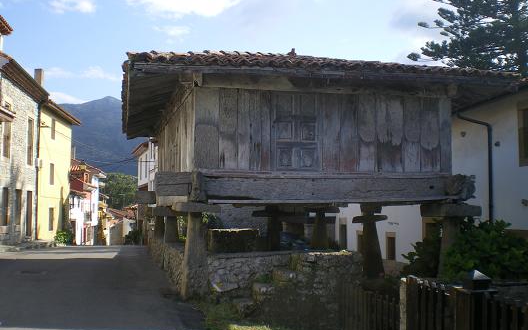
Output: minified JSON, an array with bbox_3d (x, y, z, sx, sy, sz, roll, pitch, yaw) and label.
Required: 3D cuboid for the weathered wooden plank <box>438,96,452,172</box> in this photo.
[{"bbox_3d":[3.742,-0.601,11.996,0.294,1.572,0.070,1,-5,-16],"label":"weathered wooden plank"}]

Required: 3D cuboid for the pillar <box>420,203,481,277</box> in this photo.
[{"bbox_3d":[3.893,1.593,12.066,0.880,1.580,0.880,1,-3,-14],"label":"pillar"}]

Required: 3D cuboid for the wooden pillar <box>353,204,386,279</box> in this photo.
[{"bbox_3d":[2.912,2.112,16.000,0.892,2.098,0.892,1,-4,-12],"label":"wooden pillar"}]

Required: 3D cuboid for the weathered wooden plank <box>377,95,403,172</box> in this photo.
[{"bbox_3d":[2.542,-0.624,11.773,0.584,1.557,0.060,1,-3,-14],"label":"weathered wooden plank"}]

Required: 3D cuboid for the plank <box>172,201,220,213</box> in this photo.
[{"bbox_3d":[-1.247,0.791,10.790,0.860,0.210,0.860,1,-3,-14],"label":"plank"}]

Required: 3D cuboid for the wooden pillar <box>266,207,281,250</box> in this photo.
[{"bbox_3d":[0.229,1.546,14.000,0.340,1.150,0.340,1,-5,-16],"label":"wooden pillar"}]

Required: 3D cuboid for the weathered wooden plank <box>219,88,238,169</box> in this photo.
[{"bbox_3d":[-0.665,-0.660,10.762,0.359,1.523,0.060,1,-5,-16],"label":"weathered wooden plank"}]

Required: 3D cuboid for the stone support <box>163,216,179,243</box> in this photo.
[{"bbox_3d":[-2.150,1.491,13.400,0.310,0.670,0.310,1,-5,-16],"label":"stone support"}]

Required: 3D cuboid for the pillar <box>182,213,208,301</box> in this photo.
[{"bbox_3d":[-1.433,1.866,11.950,0.531,1.814,0.531,1,-4,-12],"label":"pillar"}]

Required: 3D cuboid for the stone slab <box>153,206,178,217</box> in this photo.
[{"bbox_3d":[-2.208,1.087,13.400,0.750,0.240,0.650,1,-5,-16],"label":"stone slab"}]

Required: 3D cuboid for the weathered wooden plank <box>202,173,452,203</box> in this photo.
[{"bbox_3d":[1.324,0.456,11.212,5.117,0.543,0.280,1,-5,-16],"label":"weathered wooden plank"}]

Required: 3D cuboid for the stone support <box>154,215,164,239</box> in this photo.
[{"bbox_3d":[-3.660,2.189,20.300,0.333,0.841,0.333,1,-4,-12],"label":"stone support"}]

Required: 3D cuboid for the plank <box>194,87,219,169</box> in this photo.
[{"bbox_3d":[-1.074,-0.680,10.887,0.452,1.533,0.060,1,-3,-14],"label":"plank"}]

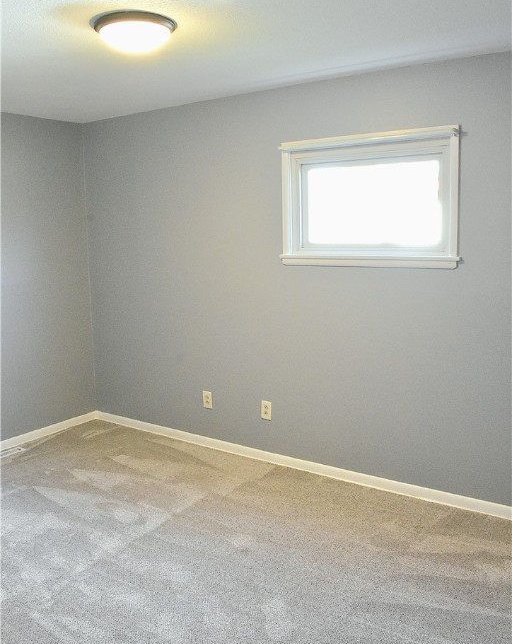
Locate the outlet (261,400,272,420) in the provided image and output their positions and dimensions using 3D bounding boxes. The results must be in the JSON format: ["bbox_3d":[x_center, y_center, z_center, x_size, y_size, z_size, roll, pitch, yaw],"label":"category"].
[{"bbox_3d":[0.068,0.584,3.791,0.075,0.120,0.010,5,10,34],"label":"outlet"}]

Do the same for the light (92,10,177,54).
[{"bbox_3d":[-0.492,-1.156,2.345,0.352,0.095,0.352,-1,9,0],"label":"light"}]

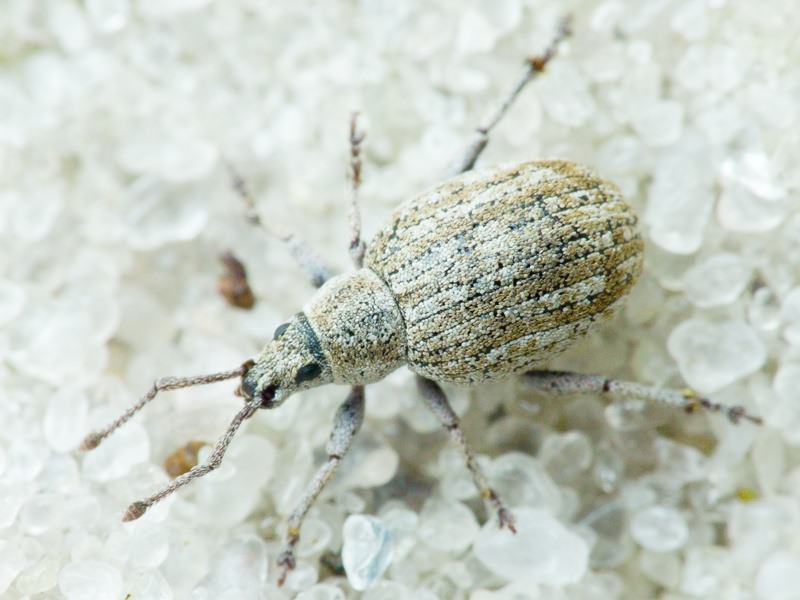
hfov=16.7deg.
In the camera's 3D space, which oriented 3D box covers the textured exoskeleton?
[{"bbox_3d":[0.001,0.000,0.040,0.006,0.003,0.003,-24,72,-5],"label":"textured exoskeleton"}]

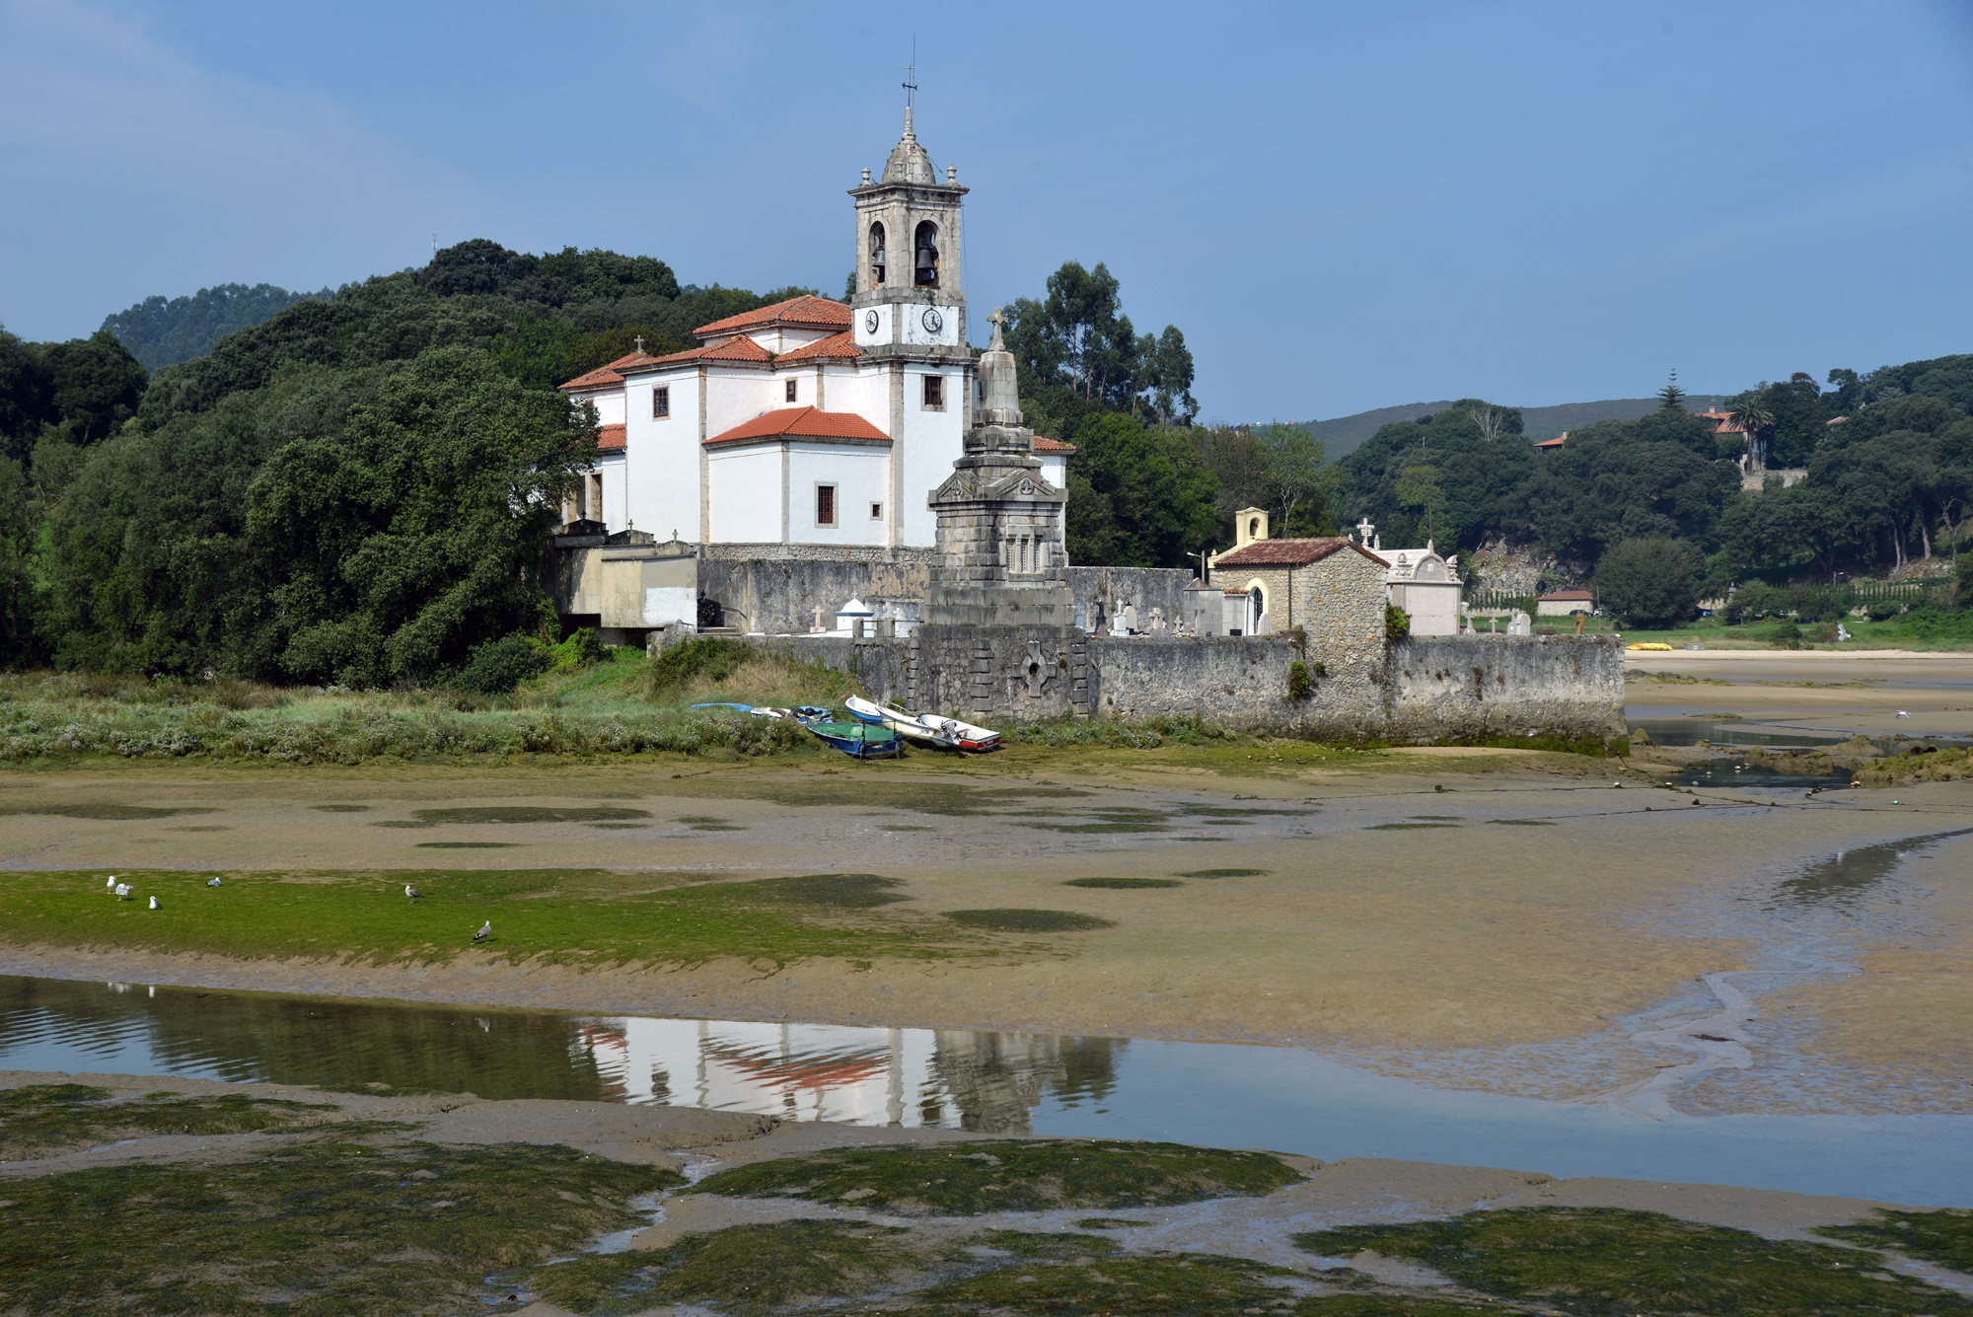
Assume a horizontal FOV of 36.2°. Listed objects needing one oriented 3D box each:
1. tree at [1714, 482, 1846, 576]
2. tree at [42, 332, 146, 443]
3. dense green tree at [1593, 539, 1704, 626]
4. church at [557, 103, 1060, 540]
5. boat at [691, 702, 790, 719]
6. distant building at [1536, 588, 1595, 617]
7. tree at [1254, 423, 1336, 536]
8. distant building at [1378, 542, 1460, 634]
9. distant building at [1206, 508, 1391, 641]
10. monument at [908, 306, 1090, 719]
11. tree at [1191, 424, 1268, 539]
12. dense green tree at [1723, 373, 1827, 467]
[{"bbox_3d":[117.051,-19.001,445.000,18.000,14.800,16.000,0,0,0],"label":"tree"},{"bbox_3d":[-62.163,-18.304,209.787,7.623,9.018,7.623,0,1,0],"label":"tree"},{"bbox_3d":[90.028,-10.375,409.902,14.673,12.577,14.673,0,1,0],"label":"dense green tree"},{"bbox_3d":[-9.905,-16.104,155.985,16.900,21.820,26.800,0,1,-34],"label":"church"},{"bbox_3d":[-8.888,1.908,109.032,3.400,0.641,1.350,0,1,25],"label":"boat"},{"bbox_3d":[87.348,-8.376,455.000,8.600,4.300,6.000,0,0,18],"label":"distant building"},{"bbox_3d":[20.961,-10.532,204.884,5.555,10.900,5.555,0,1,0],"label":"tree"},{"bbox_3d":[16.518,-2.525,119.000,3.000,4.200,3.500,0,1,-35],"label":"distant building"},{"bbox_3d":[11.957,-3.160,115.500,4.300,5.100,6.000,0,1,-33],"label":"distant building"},{"bbox_3d":[0.450,-5.671,116.816,4.850,15.726,4.850,-1,1,-35],"label":"monument"},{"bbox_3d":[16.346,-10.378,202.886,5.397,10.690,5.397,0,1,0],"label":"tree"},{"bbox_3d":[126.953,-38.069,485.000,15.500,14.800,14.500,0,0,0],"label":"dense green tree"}]

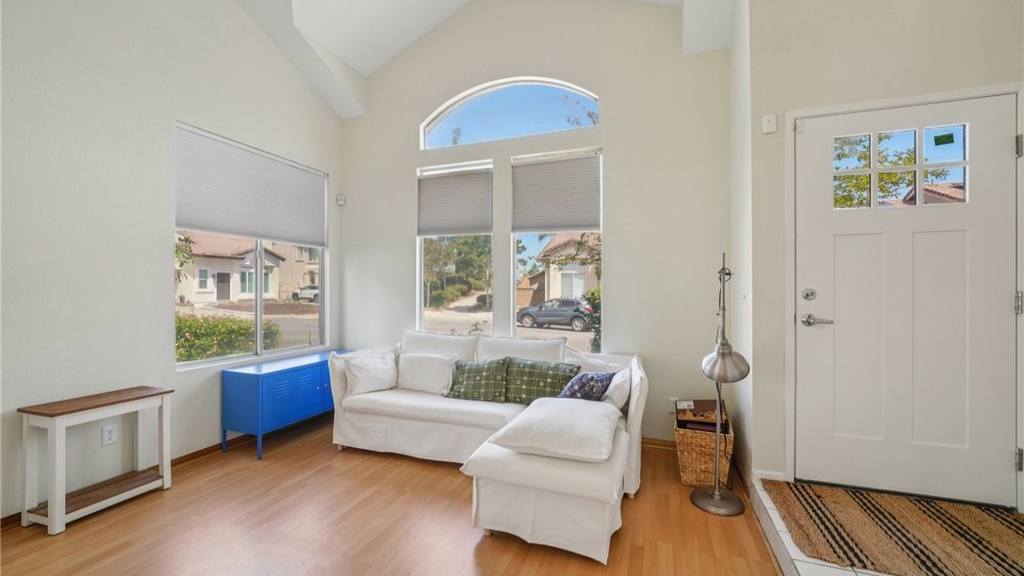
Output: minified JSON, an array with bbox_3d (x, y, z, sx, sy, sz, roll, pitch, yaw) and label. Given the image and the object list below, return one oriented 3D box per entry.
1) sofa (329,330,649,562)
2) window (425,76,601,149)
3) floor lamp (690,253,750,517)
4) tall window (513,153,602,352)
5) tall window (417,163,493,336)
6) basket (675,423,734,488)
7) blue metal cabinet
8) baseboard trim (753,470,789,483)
[{"bbox_3d":[-0.281,0.820,2.592,2.280,0.860,1.290,0,0,20],"label":"sofa"},{"bbox_3d":[-0.069,-1.585,3.303,1.670,0.560,0.100,0,0,19],"label":"window"},{"bbox_3d":[1.190,0.525,2.130,0.280,1.450,0.330,0,0,20],"label":"floor lamp"},{"bbox_3d":[0.377,-0.275,3.153,0.777,1.730,0.100,0,0,19],"label":"tall window"},{"bbox_3d":[-0.529,-0.275,3.457,0.777,1.730,0.100,0,0,19],"label":"tall window"},{"bbox_3d":[1.220,1.068,2.400,0.325,0.365,0.290,0,0,20],"label":"basket"},{"bbox_3d":[-1.834,0.935,3.301,0.410,0.630,1.130,0,0,20],"label":"blue metal cabinet"},{"bbox_3d":[1.477,1.078,2.114,0.178,0.058,0.015,0,0,17],"label":"baseboard trim"}]

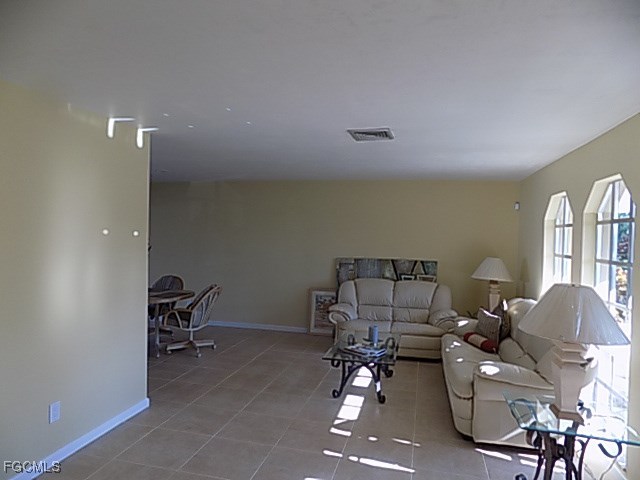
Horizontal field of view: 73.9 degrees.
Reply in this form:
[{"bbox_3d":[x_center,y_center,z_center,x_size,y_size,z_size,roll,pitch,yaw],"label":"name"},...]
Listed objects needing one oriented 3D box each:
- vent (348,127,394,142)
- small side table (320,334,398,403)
[{"bbox_3d":[0.438,-0.880,3.581,0.350,0.020,0.410,2,1,14],"label":"vent"},{"bbox_3d":[0.492,1.347,4.570,0.680,0.410,1.230,2,1,14],"label":"small side table"}]

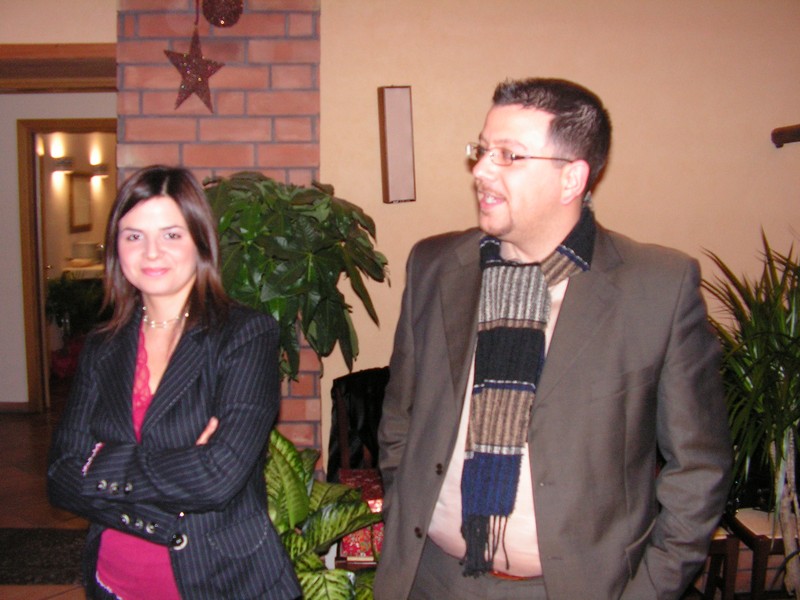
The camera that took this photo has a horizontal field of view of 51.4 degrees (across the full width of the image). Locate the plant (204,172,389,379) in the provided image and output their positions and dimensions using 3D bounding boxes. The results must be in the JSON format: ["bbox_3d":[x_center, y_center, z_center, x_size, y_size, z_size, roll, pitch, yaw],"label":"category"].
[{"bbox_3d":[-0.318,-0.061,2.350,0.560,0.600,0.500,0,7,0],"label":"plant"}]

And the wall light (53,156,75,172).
[{"bbox_3d":[-2.953,-1.185,7.300,0.095,0.118,0.220,1,5,8],"label":"wall light"}]

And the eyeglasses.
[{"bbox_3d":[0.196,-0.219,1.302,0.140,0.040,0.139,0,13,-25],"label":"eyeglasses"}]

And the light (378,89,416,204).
[{"bbox_3d":[-0.009,-0.526,2.824,0.096,0.383,0.080,-4,5,-13],"label":"light"}]

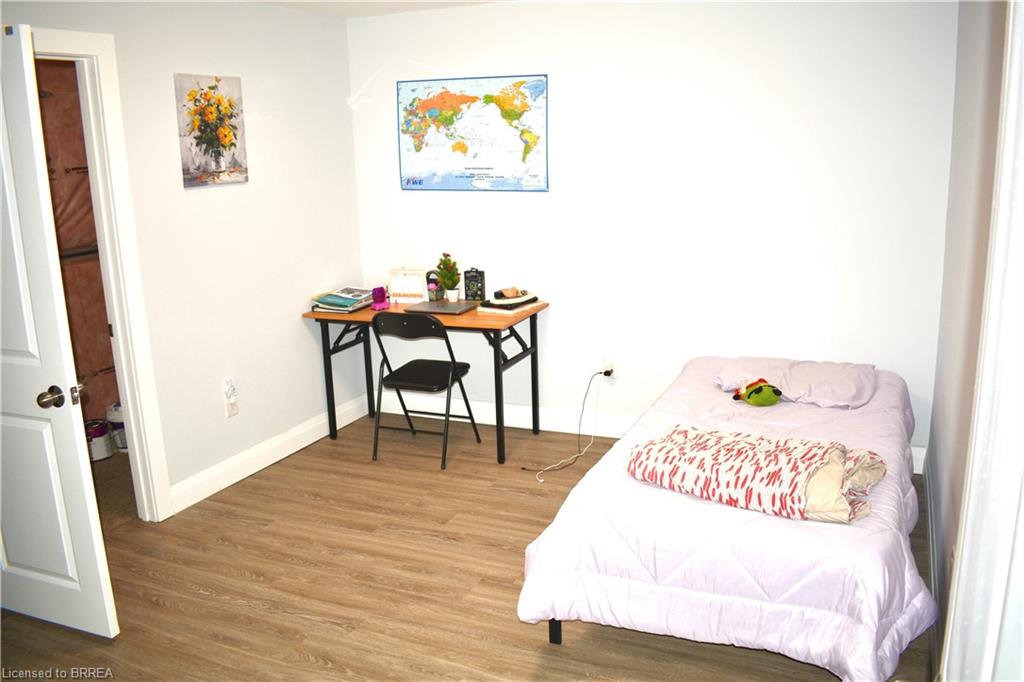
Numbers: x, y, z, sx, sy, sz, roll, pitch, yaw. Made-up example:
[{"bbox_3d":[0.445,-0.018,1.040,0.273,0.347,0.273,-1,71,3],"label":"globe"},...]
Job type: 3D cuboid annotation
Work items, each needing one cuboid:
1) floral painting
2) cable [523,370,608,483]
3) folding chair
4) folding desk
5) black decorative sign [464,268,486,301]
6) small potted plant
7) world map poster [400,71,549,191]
[{"bbox_3d":[-1.384,-0.981,3.587,0.025,0.502,0.408,4,13,23],"label":"floral painting"},{"bbox_3d":[0.268,0.435,4.093,0.298,0.402,0.730,4,13,23],"label":"cable"},{"bbox_3d":[-0.476,0.219,4.189,0.447,0.808,0.484,4,13,23],"label":"folding chair"},{"bbox_3d":[-0.476,0.197,4.415,1.214,0.757,0.633,4,13,23],"label":"folding desk"},{"bbox_3d":[-0.207,-0.316,4.391,0.106,0.186,0.037,2,13,17],"label":"black decorative sign"},{"bbox_3d":[-0.352,-0.359,4.360,0.135,0.261,0.135,-1,12,0],"label":"small potted plant"},{"bbox_3d":[-0.231,-1.166,4.357,0.936,0.614,0.015,4,13,23],"label":"world map poster"}]

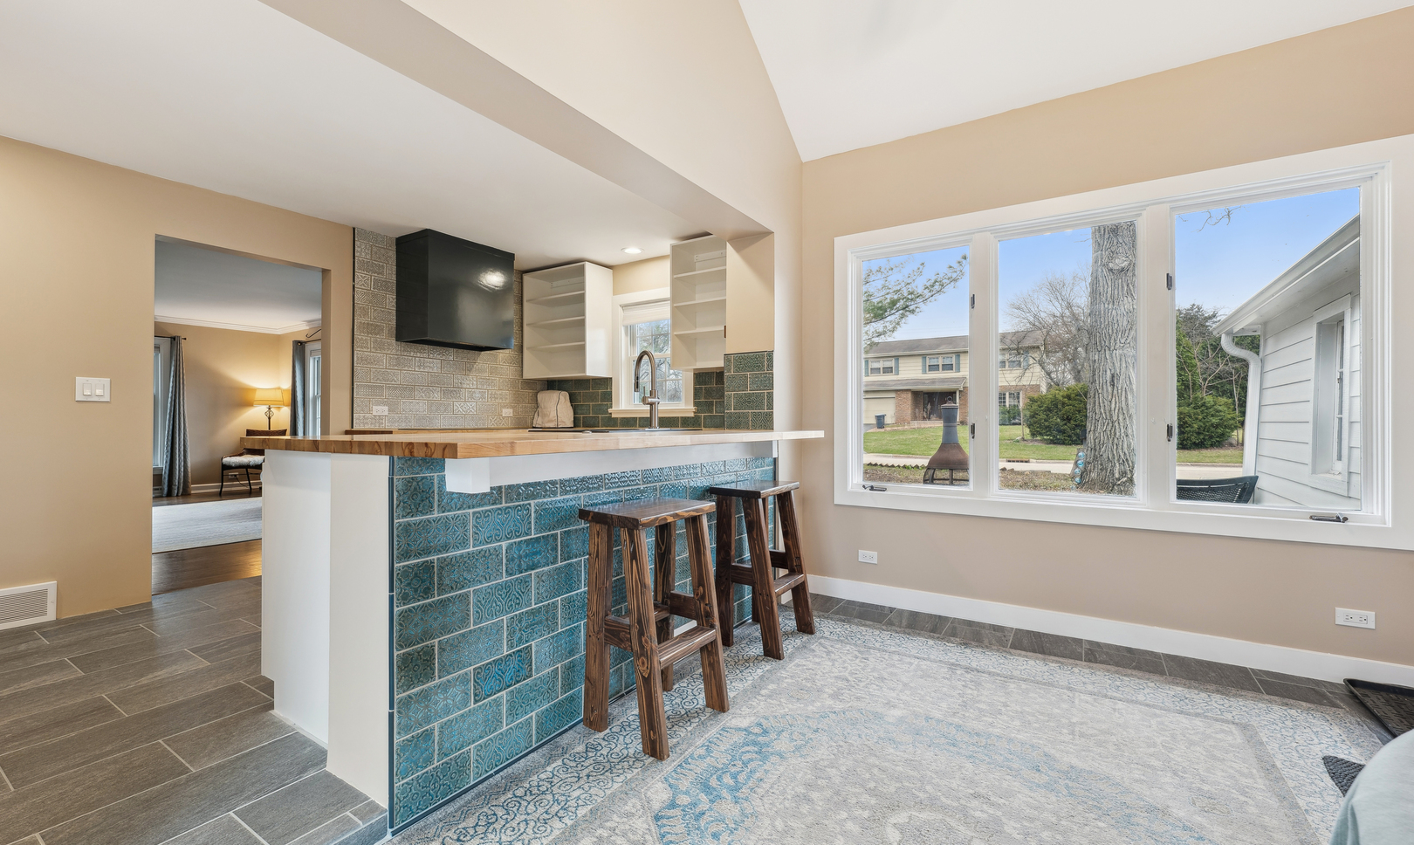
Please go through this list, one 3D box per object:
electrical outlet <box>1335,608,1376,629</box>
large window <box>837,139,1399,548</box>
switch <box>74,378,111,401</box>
[{"bbox_3d":[2.722,0.824,2.305,0.114,0.070,0.012,0,0,32],"label":"electrical outlet"},{"bbox_3d":[1.854,-0.323,2.874,2.420,1.684,0.100,0,0,32],"label":"large window"},{"bbox_3d":[-3.366,-0.180,3.017,0.012,0.122,0.123,0,0,35],"label":"switch"}]

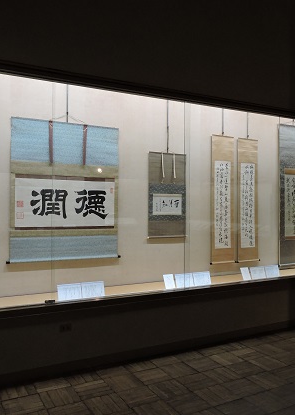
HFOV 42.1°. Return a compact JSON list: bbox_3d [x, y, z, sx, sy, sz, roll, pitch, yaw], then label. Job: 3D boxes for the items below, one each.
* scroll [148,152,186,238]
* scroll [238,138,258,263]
[{"bbox_3d":[0.266,-0.152,4.932,0.574,1.082,0.040,0,0,-28],"label":"scroll"},{"bbox_3d":[1.476,-0.096,5.564,0.427,1.779,0.040,0,0,-28],"label":"scroll"}]

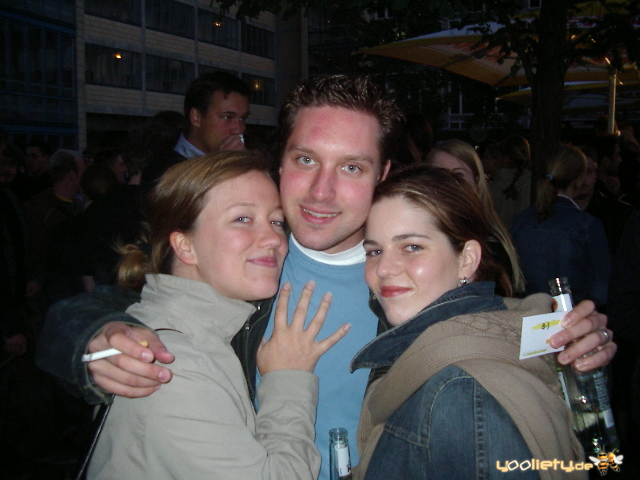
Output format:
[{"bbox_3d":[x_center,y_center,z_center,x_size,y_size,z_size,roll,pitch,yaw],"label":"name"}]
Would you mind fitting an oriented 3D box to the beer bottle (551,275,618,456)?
[{"bbox_3d":[0.346,0.169,0.940,0.062,0.237,0.062,-13,-3,18],"label":"beer bottle"}]

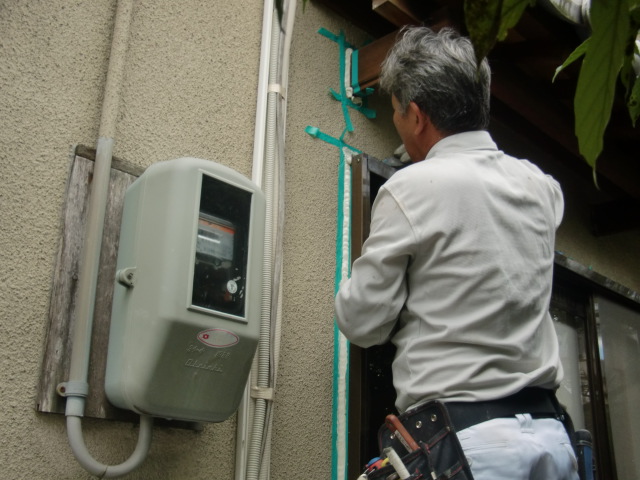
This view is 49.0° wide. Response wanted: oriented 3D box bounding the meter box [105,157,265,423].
[{"bbox_3d":[-0.228,0.085,1.253,0.213,0.443,0.166,20,-27,-40],"label":"meter box"}]

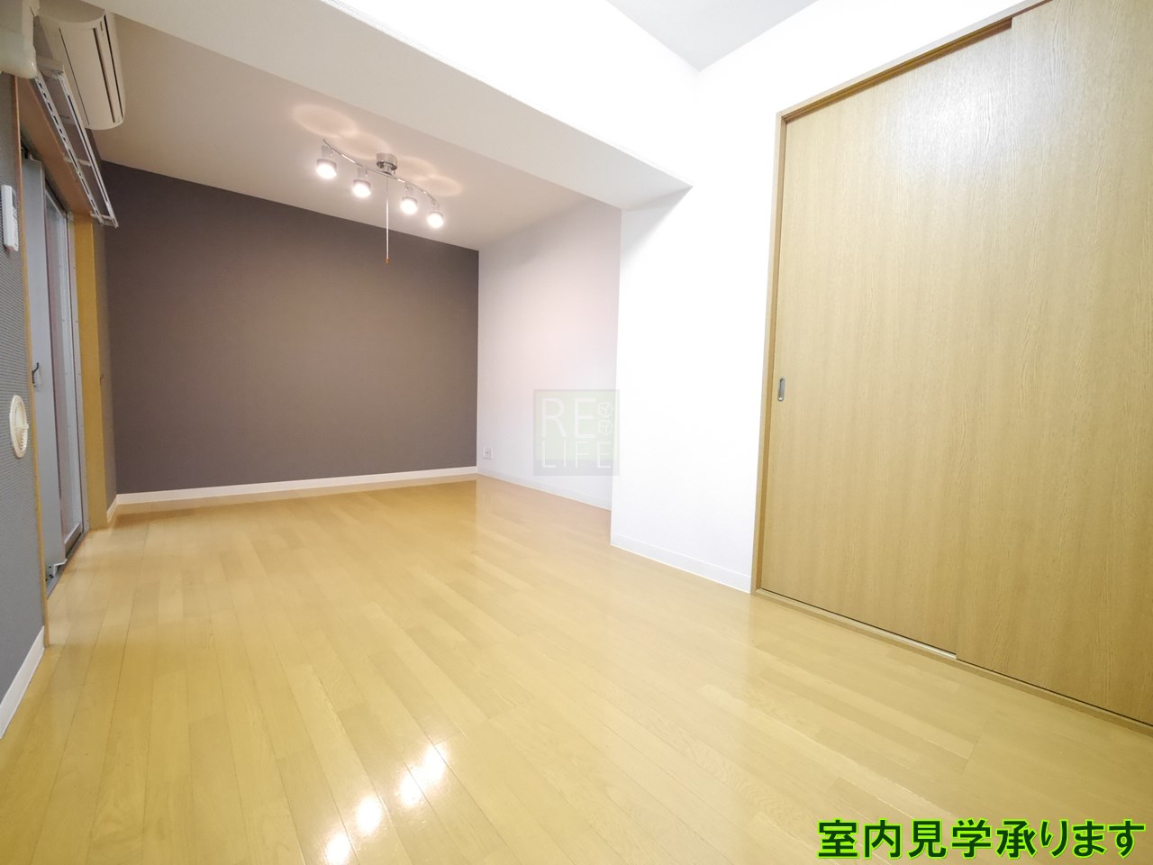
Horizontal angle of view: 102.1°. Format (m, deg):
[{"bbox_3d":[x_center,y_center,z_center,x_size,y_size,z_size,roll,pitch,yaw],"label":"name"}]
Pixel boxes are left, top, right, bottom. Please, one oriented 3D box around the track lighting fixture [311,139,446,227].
[{"bbox_3d":[-1.266,-1.685,3.149,0.215,0.260,0.970,4,5,32],"label":"track lighting fixture"}]

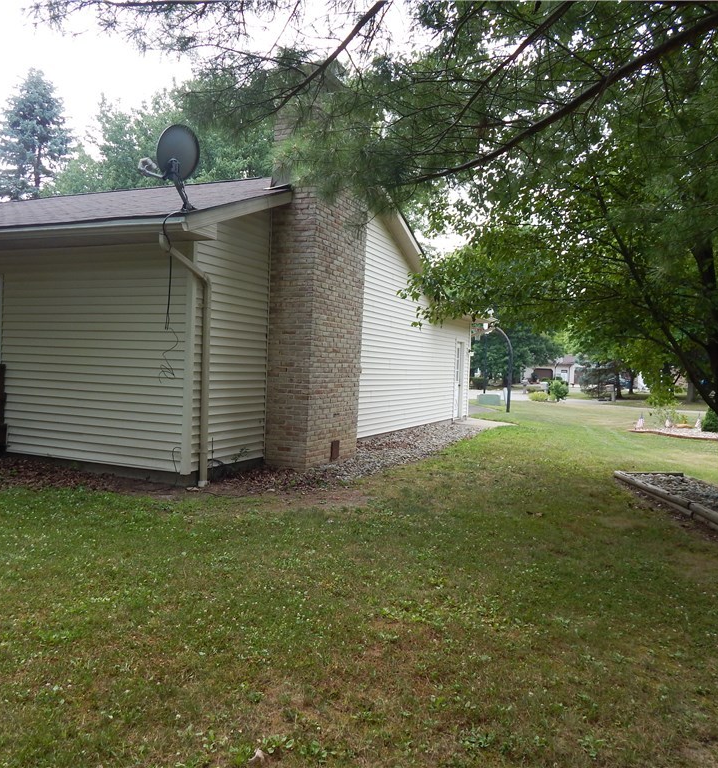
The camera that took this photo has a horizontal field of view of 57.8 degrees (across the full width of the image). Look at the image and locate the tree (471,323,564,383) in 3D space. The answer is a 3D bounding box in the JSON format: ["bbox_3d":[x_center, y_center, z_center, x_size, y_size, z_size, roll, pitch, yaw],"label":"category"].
[{"bbox_3d":[16.429,-3.925,68.882,10.500,8.600,10.000,2,2,0],"label":"tree"}]

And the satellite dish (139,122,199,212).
[{"bbox_3d":[-1.980,-2.257,6.800,0.620,0.860,0.540,4,2,43],"label":"satellite dish"}]

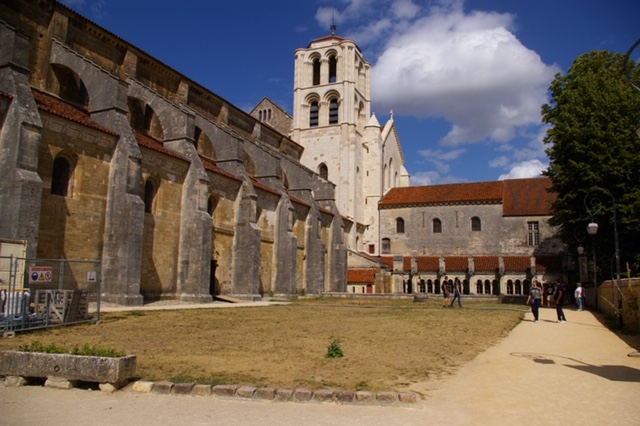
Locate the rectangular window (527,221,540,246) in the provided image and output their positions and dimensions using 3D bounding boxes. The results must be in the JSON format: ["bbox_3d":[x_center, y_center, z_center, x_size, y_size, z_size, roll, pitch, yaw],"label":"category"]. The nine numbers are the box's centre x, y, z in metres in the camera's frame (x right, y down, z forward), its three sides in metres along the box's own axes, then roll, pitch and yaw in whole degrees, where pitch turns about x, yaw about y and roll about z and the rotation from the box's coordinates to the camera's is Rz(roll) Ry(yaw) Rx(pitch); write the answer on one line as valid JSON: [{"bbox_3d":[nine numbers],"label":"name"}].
[{"bbox_3d":[25.489,2.492,57.227,1.300,2.950,0.350,-2,-9,23],"label":"rectangular window"}]

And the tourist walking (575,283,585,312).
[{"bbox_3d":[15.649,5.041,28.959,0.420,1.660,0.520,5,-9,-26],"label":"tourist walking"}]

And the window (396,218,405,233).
[{"bbox_3d":[10.680,1.642,63.415,1.150,2.000,0.350,-2,-9,24],"label":"window"}]

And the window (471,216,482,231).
[{"bbox_3d":[19.568,1.355,59.980,1.250,1.850,0.400,-2,-9,23],"label":"window"}]

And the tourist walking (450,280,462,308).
[{"bbox_3d":[7.614,4.442,26.700,0.650,1.670,0.480,2,-8,-5],"label":"tourist walking"}]

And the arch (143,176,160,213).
[{"bbox_3d":[-10.394,-1.064,29.636,0.420,2.270,1.380,-2,-9,23],"label":"arch"}]

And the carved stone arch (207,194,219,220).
[{"bbox_3d":[-7.740,-0.204,34.389,0.350,2.150,1.150,-2,-9,24],"label":"carved stone arch"}]

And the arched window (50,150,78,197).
[{"bbox_3d":[-12.830,-1.902,24.051,0.420,2.270,1.380,-2,-9,23],"label":"arched window"}]

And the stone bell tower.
[{"bbox_3d":[1.807,-7.959,67.031,9.200,37.000,8.900,-2,-9,23],"label":"stone bell tower"}]

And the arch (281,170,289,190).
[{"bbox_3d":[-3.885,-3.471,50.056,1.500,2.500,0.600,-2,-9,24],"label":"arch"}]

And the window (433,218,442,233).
[{"bbox_3d":[15.048,1.612,61.421,1.150,1.900,0.350,-2,-9,24],"label":"window"}]

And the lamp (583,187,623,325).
[{"bbox_3d":[10.759,1.685,18.254,1.100,5.200,0.420,-2,-9,24],"label":"lamp"}]

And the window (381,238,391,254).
[{"bbox_3d":[8.906,4.455,64.165,1.150,2.050,0.350,-2,-9,23],"label":"window"}]

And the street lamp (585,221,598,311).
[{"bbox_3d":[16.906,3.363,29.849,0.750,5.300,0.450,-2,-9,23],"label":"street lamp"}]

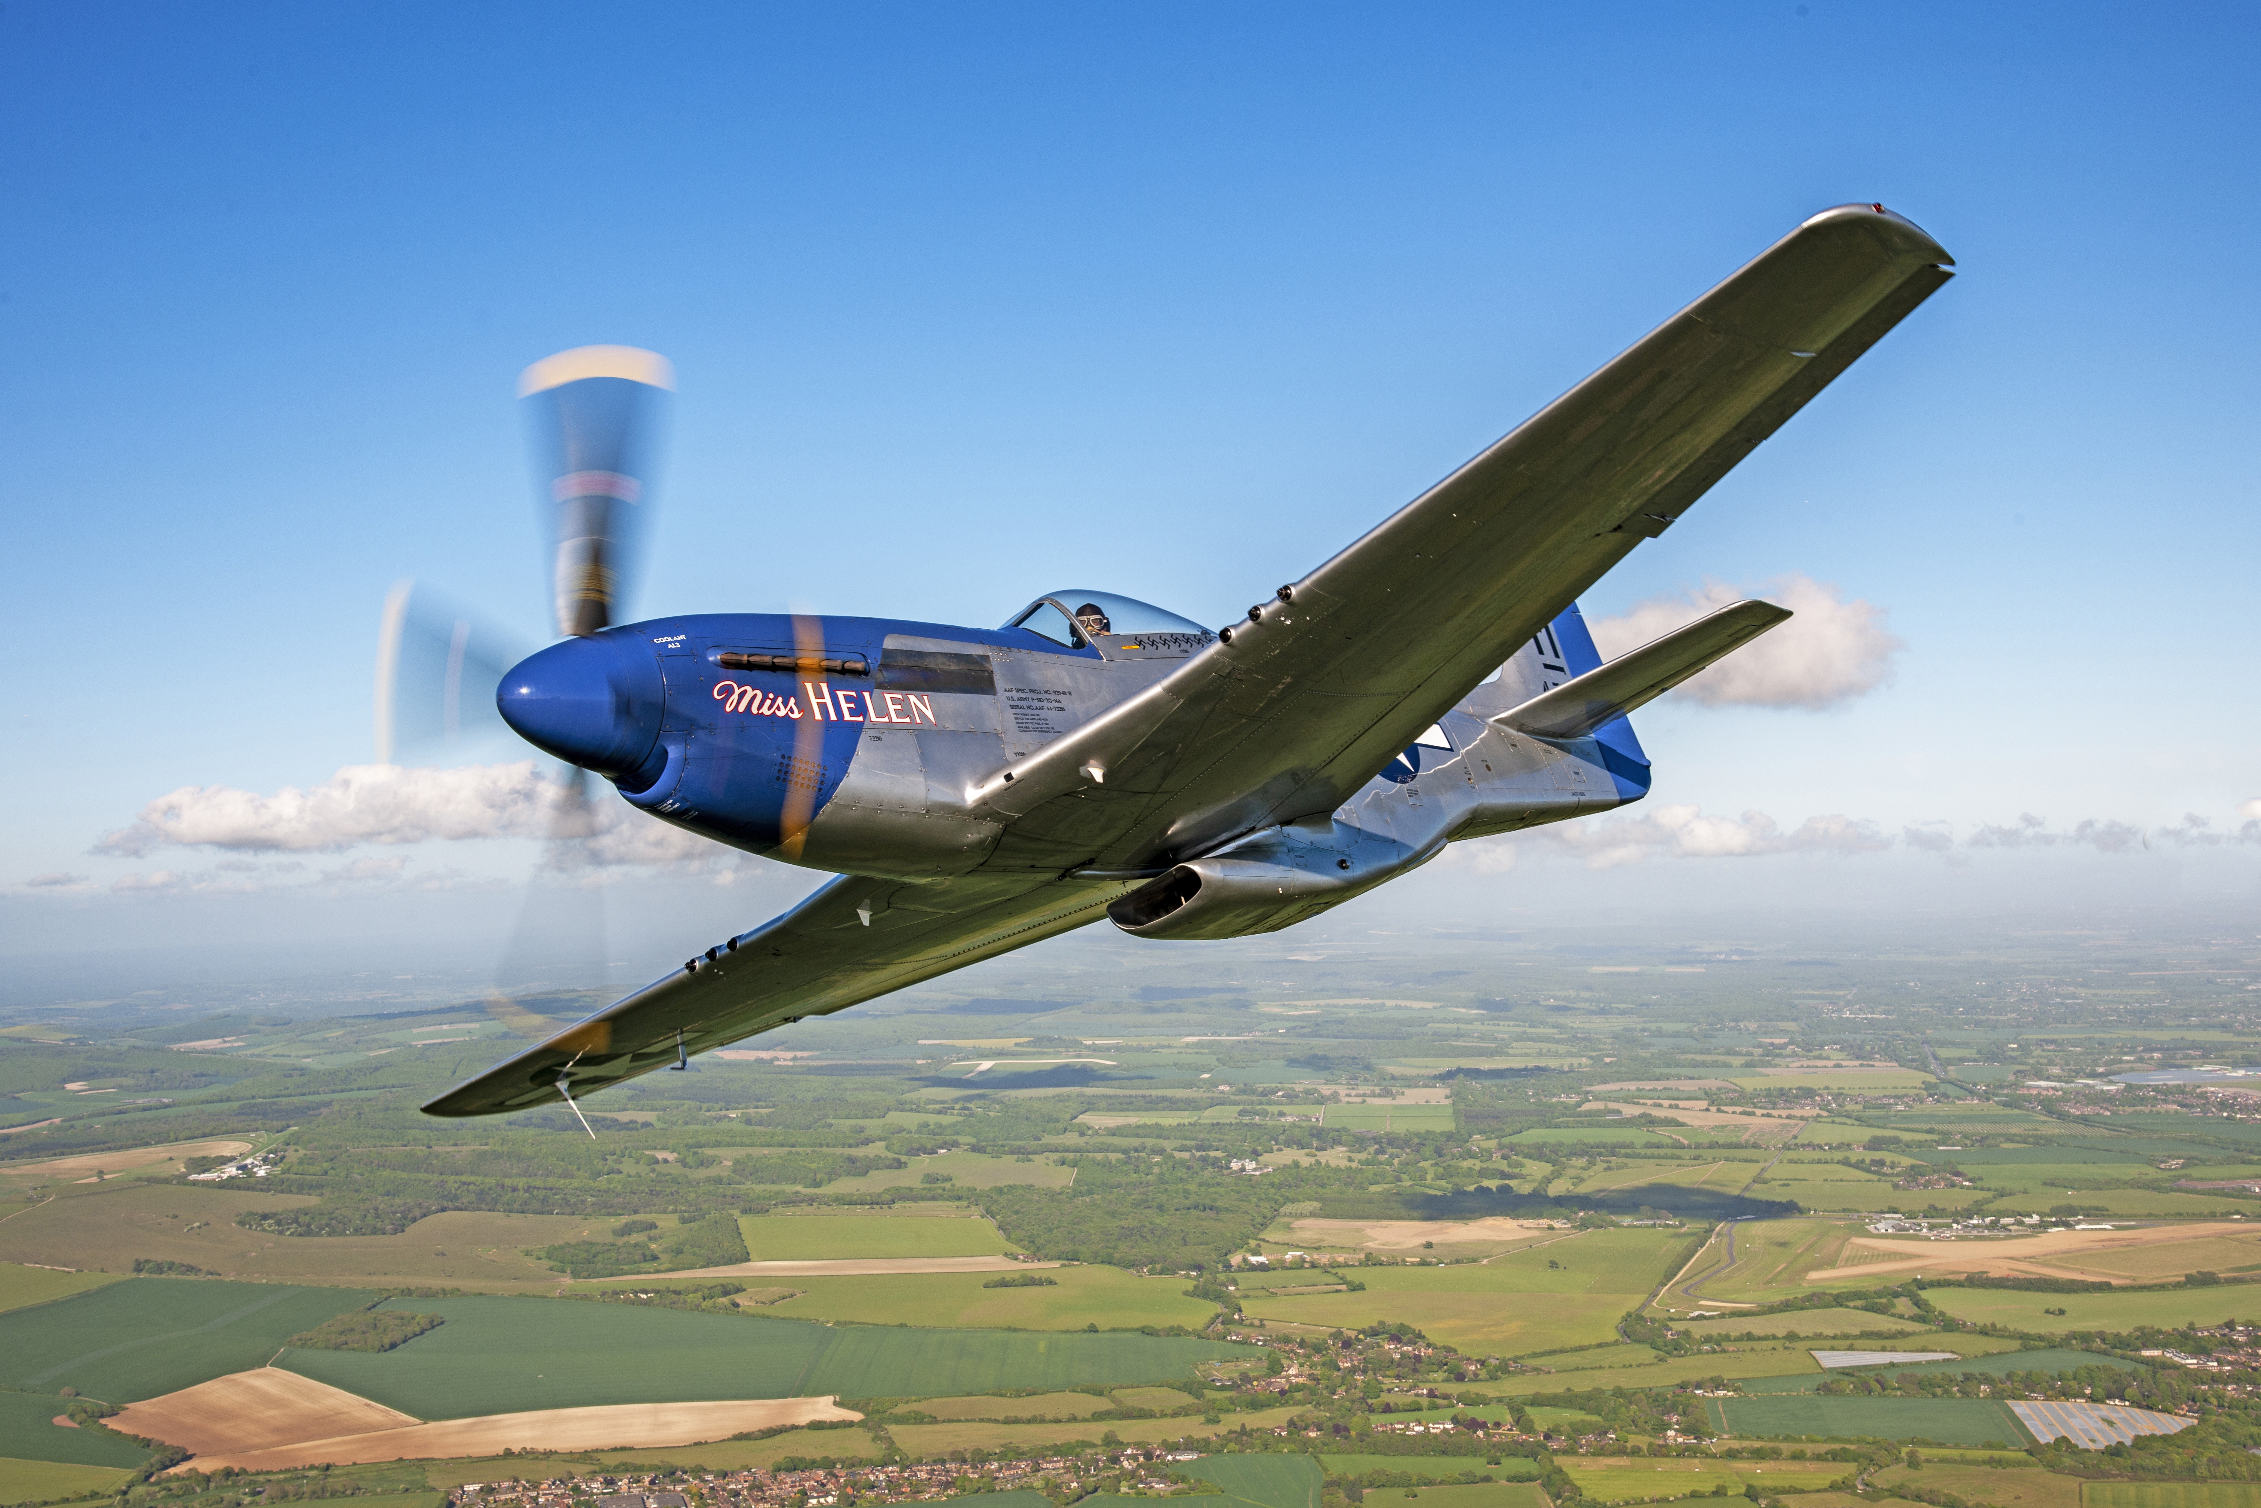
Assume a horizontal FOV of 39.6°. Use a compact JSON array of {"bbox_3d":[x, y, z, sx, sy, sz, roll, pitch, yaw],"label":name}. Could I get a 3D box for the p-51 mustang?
[{"bbox_3d":[0.334,-0.147,18.212,11.280,3.180,9.830,-31,-22,36],"label":"p-51 mustang"}]

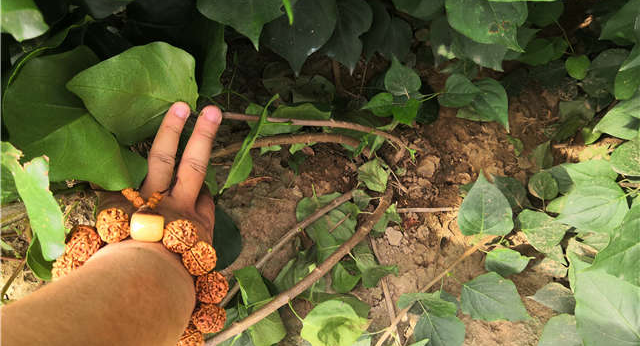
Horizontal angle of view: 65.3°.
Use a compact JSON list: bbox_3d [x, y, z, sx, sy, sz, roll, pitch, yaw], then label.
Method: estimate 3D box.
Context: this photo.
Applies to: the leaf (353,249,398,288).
[{"bbox_3d":[0.053,0.091,0.475,0.045,0.020,0.037,6,50,5],"label":"leaf"}]

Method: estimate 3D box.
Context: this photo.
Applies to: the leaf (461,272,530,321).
[{"bbox_3d":[0.162,0.114,0.460,0.065,0.015,0.045,26,55,20],"label":"leaf"}]

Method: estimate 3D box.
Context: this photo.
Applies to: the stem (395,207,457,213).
[{"bbox_3d":[0.112,0.040,0.527,0.065,0.006,0.006,0,50,0],"label":"stem"}]

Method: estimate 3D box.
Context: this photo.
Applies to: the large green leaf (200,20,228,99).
[{"bbox_3d":[-0.126,-0.137,0.580,0.046,0.113,0.025,-20,30,-31],"label":"large green leaf"}]

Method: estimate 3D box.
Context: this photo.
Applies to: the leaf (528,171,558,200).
[{"bbox_3d":[0.239,0.013,0.535,0.032,0.015,0.034,11,51,9],"label":"leaf"}]

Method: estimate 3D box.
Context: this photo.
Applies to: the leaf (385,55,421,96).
[{"bbox_3d":[0.112,-0.137,0.706,0.052,0.020,0.062,-12,77,2],"label":"leaf"}]

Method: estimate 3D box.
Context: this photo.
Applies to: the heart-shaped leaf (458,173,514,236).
[{"bbox_3d":[0.195,0.037,0.598,0.065,0.020,0.079,4,66,9],"label":"heart-shaped leaf"}]

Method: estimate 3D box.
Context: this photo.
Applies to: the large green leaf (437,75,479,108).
[{"bbox_3d":[0.175,-0.104,0.630,0.046,0.020,0.042,-11,51,-9],"label":"large green leaf"}]

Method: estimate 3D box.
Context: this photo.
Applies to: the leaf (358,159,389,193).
[{"bbox_3d":[0.058,0.004,0.545,0.033,0.020,0.041,1,50,1],"label":"leaf"}]

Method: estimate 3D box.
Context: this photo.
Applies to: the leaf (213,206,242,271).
[{"bbox_3d":[-0.108,0.064,0.505,0.056,0.020,0.076,-2,66,-6],"label":"leaf"}]

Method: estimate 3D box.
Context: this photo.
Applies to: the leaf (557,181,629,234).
[{"bbox_3d":[0.318,0.041,0.583,0.090,0.020,0.056,-19,60,-5],"label":"leaf"}]

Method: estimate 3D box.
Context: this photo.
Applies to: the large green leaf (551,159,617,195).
[{"bbox_3d":[0.273,0.006,0.520,0.063,0.020,0.040,17,52,14],"label":"large green leaf"}]

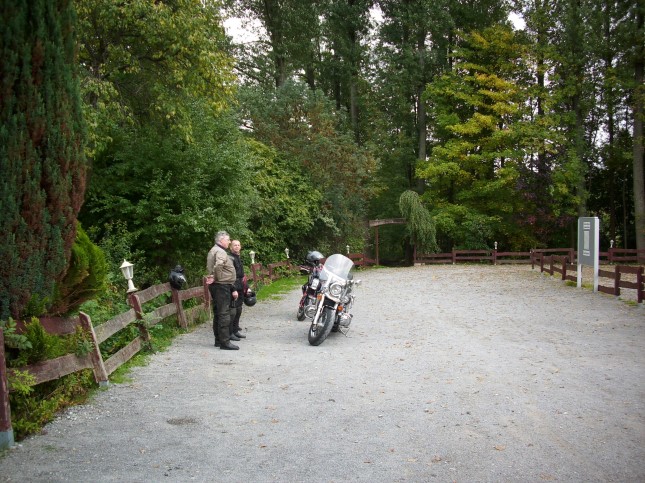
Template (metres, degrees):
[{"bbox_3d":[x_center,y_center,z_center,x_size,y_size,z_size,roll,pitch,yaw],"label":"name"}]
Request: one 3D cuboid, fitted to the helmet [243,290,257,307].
[{"bbox_3d":[-1.280,1.000,10.100,0.250,0.260,0.310,5,-28,-10],"label":"helmet"}]

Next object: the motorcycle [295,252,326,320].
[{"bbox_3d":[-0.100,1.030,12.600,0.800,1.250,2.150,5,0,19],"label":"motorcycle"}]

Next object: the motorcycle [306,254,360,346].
[{"bbox_3d":[0.220,0.930,9.870,0.900,1.400,2.350,5,0,17],"label":"motorcycle"}]

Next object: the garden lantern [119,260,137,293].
[{"bbox_3d":[-2.940,0.515,8.700,0.210,0.500,0.210,-10,0,0],"label":"garden lantern"}]

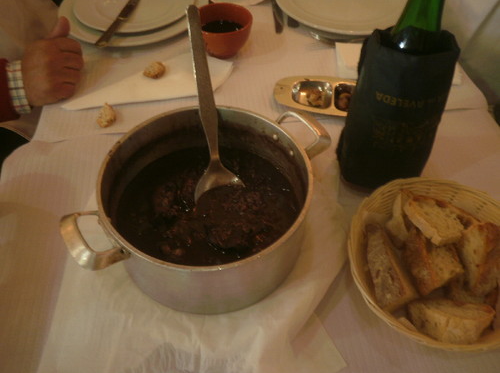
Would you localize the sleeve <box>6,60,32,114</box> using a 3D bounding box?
[{"bbox_3d":[-0.322,-0.140,0.628,0.035,0.065,0.070,-14,52,-13],"label":"sleeve"}]

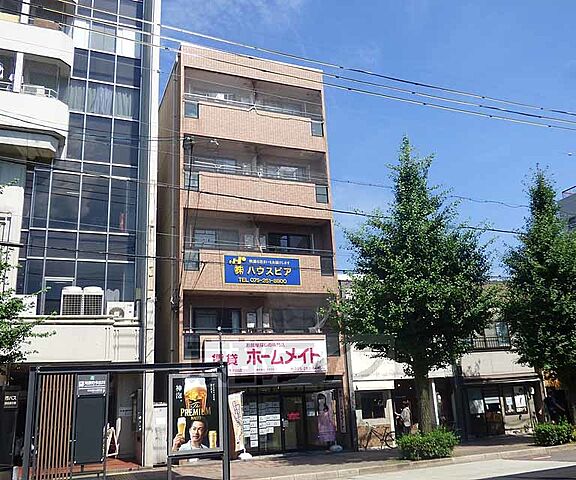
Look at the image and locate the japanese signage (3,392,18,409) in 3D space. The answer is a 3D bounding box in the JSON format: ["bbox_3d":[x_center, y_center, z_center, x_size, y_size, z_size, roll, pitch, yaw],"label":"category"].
[{"bbox_3d":[-6.018,3.494,11.293,0.300,0.370,0.060,4,-18,-21],"label":"japanese signage"}]

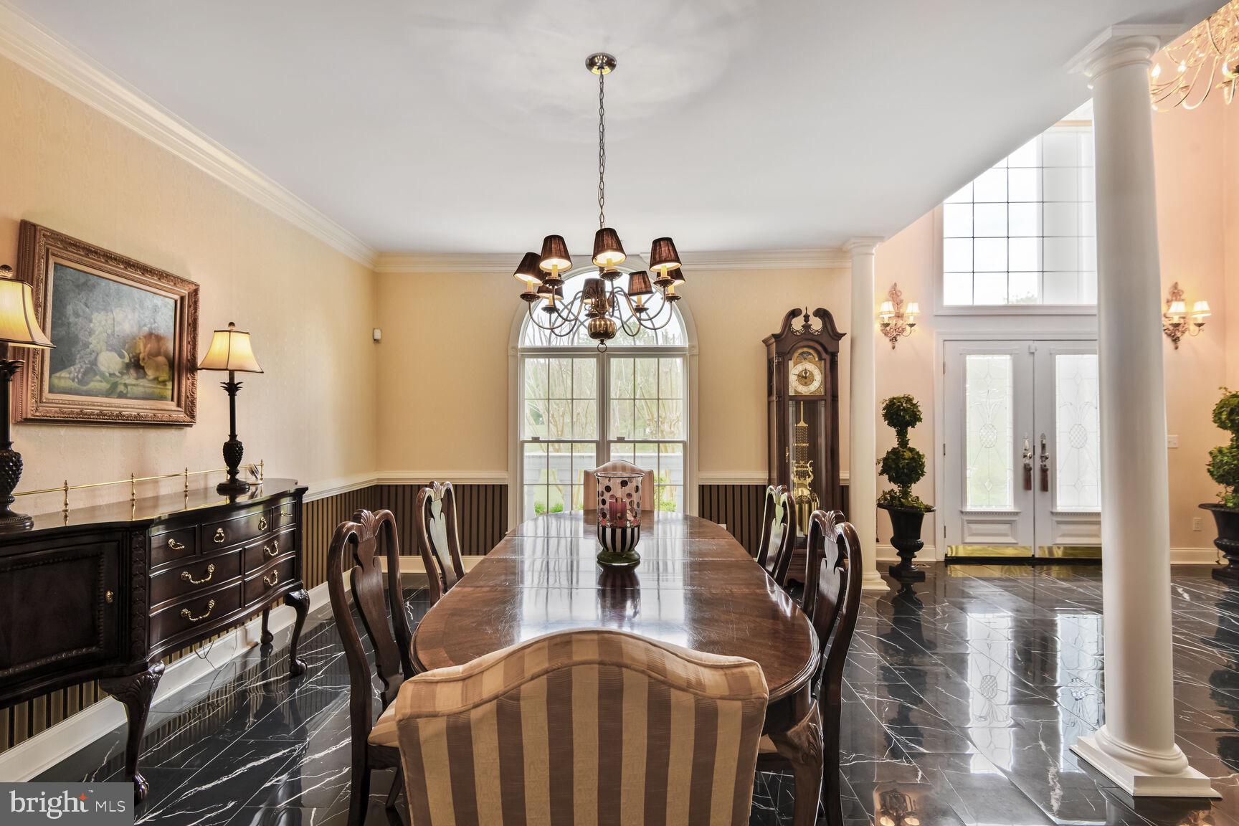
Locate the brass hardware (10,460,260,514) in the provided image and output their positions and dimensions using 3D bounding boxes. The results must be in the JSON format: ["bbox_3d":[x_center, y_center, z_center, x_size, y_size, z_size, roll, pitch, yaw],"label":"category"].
[{"bbox_3d":[-2.130,0.326,2.481,0.035,0.120,1.620,0,-1,1],"label":"brass hardware"}]

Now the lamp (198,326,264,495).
[{"bbox_3d":[-1.875,-0.027,2.679,0.205,0.830,0.205,0,-1,17],"label":"lamp"}]

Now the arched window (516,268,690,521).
[{"bbox_3d":[-0.146,-0.126,4.776,1.550,2.290,0.120,0,-1,1],"label":"arched window"}]

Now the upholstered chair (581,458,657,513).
[{"bbox_3d":[-0.007,0.847,3.562,0.530,1.050,0.640,0,-1,1],"label":"upholstered chair"}]

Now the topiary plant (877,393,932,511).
[{"bbox_3d":[2.404,0.331,4.652,0.450,0.953,0.450,0,-1,1],"label":"topiary plant"}]

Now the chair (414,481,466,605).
[{"bbox_3d":[-0.568,0.837,2.480,0.570,1.030,0.530,0,-1,1],"label":"chair"}]

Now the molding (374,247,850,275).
[{"bbox_3d":[-0.049,-1.291,4.720,4.170,0.137,0.105,0,-1,1],"label":"molding"}]

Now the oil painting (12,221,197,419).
[{"bbox_3d":[-2.140,-0.322,2.374,0.075,0.725,0.765,0,-1,1],"label":"oil painting"}]

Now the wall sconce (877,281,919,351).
[{"bbox_3d":[2.609,-0.917,5.077,0.370,0.630,0.190,0,-1,1],"label":"wall sconce"}]

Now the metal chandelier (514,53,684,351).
[{"bbox_3d":[-0.071,-0.815,2.161,0.680,1.140,0.720,0,-1,1],"label":"metal chandelier"}]

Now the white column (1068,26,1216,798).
[{"bbox_3d":[1.961,-0.025,2.103,0.305,2.740,0.305,0,-1,1],"label":"white column"}]

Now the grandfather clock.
[{"bbox_3d":[1.524,0.268,4.567,0.600,2.230,0.350,0,-1,1],"label":"grandfather clock"}]

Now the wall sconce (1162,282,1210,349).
[{"bbox_3d":[5.168,-0.911,5.018,0.390,0.630,0.220,0,-1,1],"label":"wall sconce"}]

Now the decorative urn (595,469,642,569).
[{"bbox_3d":[-0.002,0.415,2.190,0.190,0.341,0.190,0,-1,1],"label":"decorative urn"}]

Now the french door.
[{"bbox_3d":[3.877,0.334,5.158,1.650,2.040,0.080,0,-1,1],"label":"french door"}]

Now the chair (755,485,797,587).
[{"bbox_3d":[0.417,0.831,2.263,0.550,1.055,0.510,0,-1,1],"label":"chair"}]

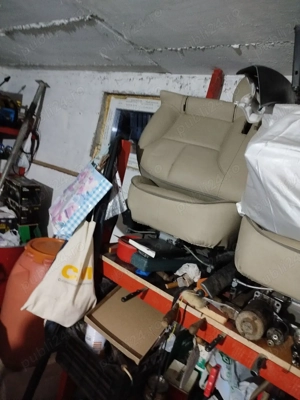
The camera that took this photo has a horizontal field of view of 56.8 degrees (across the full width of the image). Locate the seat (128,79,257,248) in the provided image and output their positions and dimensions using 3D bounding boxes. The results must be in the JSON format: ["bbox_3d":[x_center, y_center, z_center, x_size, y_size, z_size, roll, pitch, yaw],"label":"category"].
[{"bbox_3d":[0.249,-0.171,1.425,0.540,0.740,0.530,16,10,20],"label":"seat"}]

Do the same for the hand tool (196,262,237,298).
[{"bbox_3d":[0.292,0.334,1.158,0.255,0.075,0.075,-20,29,-39],"label":"hand tool"}]

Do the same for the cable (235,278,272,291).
[{"bbox_3d":[0.372,0.309,0.999,0.130,0.020,0.025,5,3,36],"label":"cable"}]

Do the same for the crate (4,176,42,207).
[{"bbox_3d":[-1.149,-0.076,2.517,0.280,0.180,0.175,19,12,34],"label":"crate"}]

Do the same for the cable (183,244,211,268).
[{"bbox_3d":[0.192,0.234,1.155,0.142,0.030,0.030,39,22,29],"label":"cable"}]

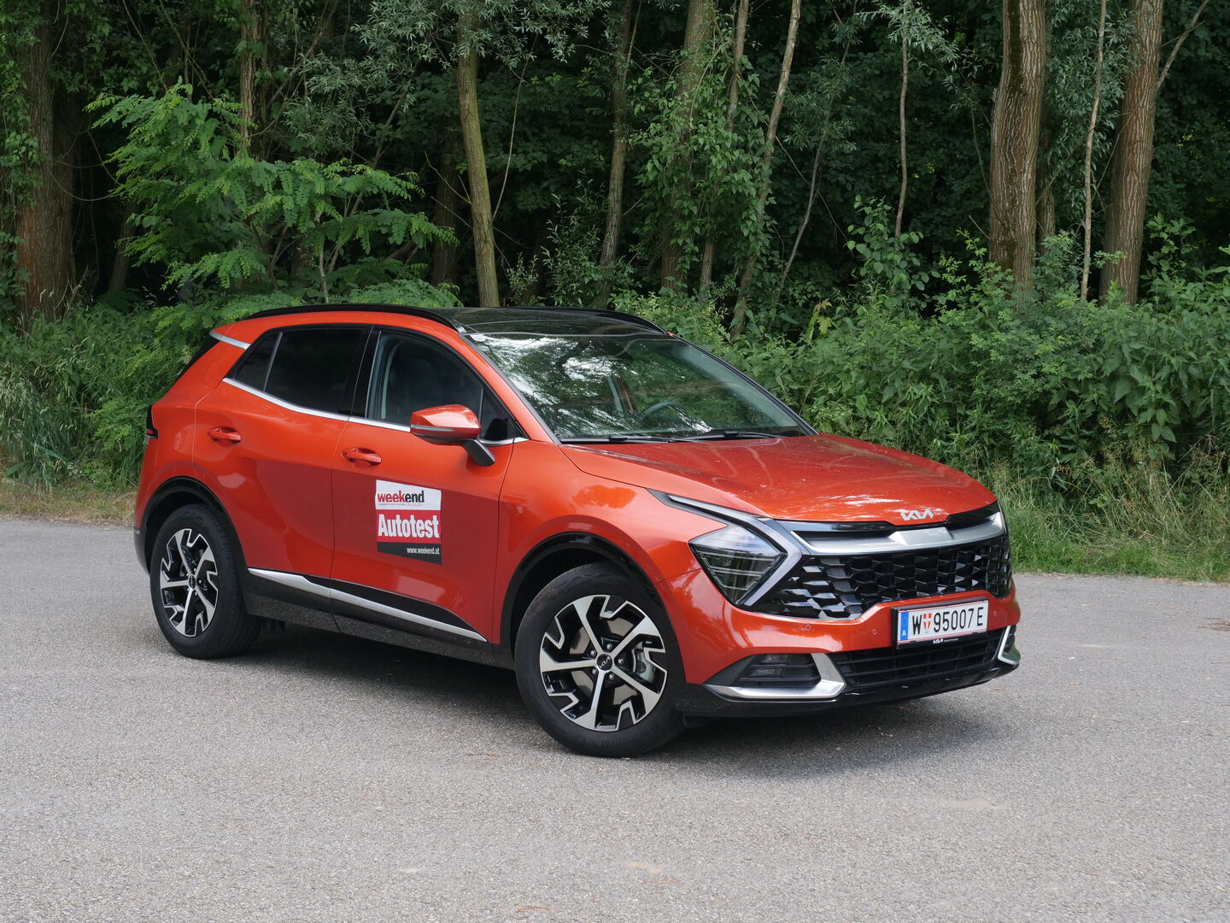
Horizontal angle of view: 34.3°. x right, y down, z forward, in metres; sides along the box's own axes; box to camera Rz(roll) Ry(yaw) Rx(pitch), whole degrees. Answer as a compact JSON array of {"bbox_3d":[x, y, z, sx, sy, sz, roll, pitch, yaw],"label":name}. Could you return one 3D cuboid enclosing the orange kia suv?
[{"bbox_3d":[-0.352,0.142,8.686,1.880,1.650,4.515,-2,5,-44],"label":"orange kia suv"}]

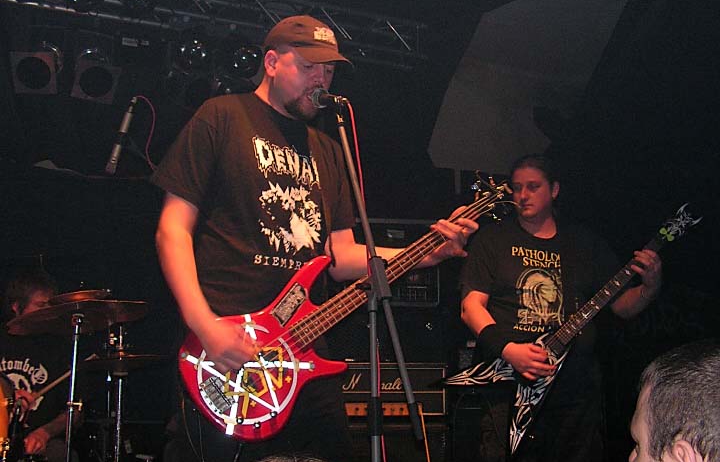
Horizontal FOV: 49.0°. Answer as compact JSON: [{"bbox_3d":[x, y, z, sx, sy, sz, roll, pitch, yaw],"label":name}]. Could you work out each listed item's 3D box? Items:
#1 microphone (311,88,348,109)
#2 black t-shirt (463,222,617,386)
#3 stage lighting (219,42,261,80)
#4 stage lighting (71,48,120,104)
[{"bbox_3d":[-0.077,-0.328,1.950,0.052,0.052,0.165,4,10,-29],"label":"microphone"},{"bbox_3d":[0.630,0.267,2.850,0.540,0.590,0.300,-2,-9,10],"label":"black t-shirt"},{"bbox_3d":[-0.776,-1.113,5.150,0.250,0.250,0.280,6,24,-4],"label":"stage lighting"},{"bbox_3d":[-1.606,-0.945,4.800,0.260,0.260,0.300,11,24,-24],"label":"stage lighting"}]

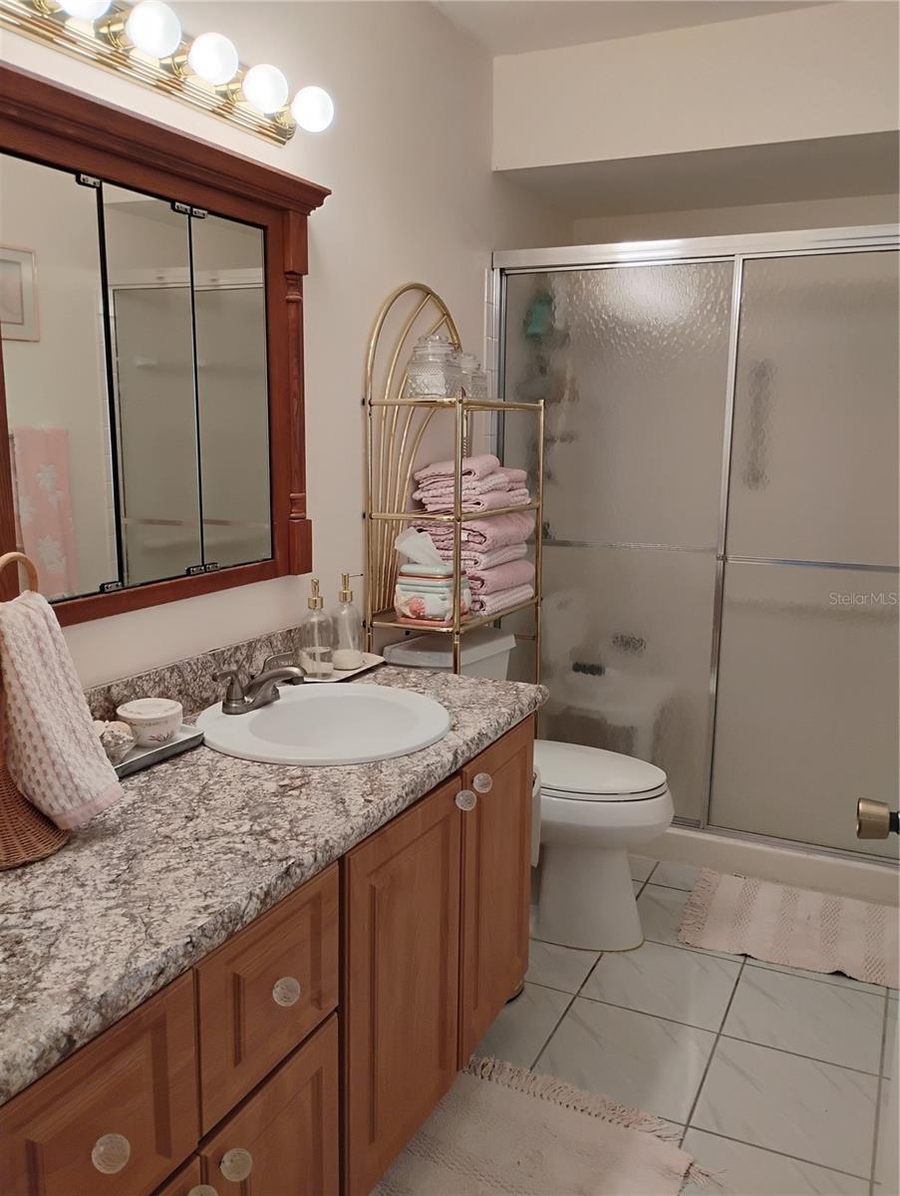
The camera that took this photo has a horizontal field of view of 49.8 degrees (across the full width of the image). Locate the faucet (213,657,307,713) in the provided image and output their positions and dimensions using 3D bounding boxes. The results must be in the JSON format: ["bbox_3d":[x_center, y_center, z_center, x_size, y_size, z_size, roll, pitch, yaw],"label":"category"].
[{"bbox_3d":[-0.345,0.171,1.896,0.158,0.092,0.215,5,11,25],"label":"faucet"}]

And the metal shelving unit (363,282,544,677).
[{"bbox_3d":[0.028,0.025,2.660,0.260,1.715,0.585,5,11,25],"label":"metal shelving unit"}]

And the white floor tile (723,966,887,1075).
[{"bbox_3d":[0.834,0.981,2.272,0.327,0.010,0.327,5,11,25],"label":"white floor tile"}]

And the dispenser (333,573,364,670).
[{"bbox_3d":[-0.235,0.053,2.206,0.078,0.217,0.074,1,10,0],"label":"dispenser"}]

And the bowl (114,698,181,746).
[{"bbox_3d":[-0.519,0.222,1.697,0.116,0.066,0.116,1,10,0],"label":"bowl"}]

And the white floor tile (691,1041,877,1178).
[{"bbox_3d":[0.689,1.033,1.978,0.327,0.010,0.327,5,11,25],"label":"white floor tile"}]

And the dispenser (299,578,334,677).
[{"bbox_3d":[-0.296,0.064,2.149,0.074,0.214,0.076,-3,11,-19],"label":"dispenser"}]

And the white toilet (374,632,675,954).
[{"bbox_3d":[0.246,0.511,2.655,0.736,0.765,0.410,5,11,25],"label":"white toilet"}]

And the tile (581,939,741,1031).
[{"bbox_3d":[0.535,0.952,2.413,0.327,0.010,0.327,5,11,25],"label":"tile"}]

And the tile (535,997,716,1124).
[{"bbox_3d":[0.390,1.004,2.119,0.327,0.010,0.327,5,11,25],"label":"tile"}]

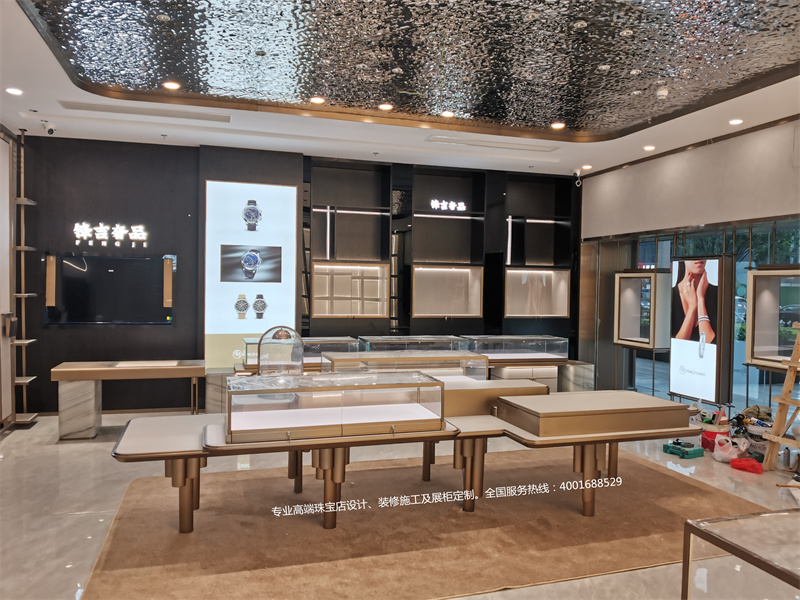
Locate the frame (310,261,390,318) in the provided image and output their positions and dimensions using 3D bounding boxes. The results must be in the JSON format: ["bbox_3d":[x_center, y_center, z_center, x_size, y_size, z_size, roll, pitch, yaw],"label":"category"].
[{"bbox_3d":[-0.738,-0.132,8.676,1.117,0.769,0.430,0,2,-17],"label":"frame"}]

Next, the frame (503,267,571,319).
[{"bbox_3d":[1.976,-0.104,9.053,1.076,0.711,0.456,0,2,-18],"label":"frame"}]

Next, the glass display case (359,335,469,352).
[{"bbox_3d":[0.159,0.584,6.987,1.182,0.271,0.570,0,2,-18],"label":"glass display case"}]

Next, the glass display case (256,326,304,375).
[{"bbox_3d":[-0.965,0.492,4.891,0.377,0.557,0.377,0,2,-17],"label":"glass display case"}]

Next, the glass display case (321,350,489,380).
[{"bbox_3d":[0.043,0.679,5.534,1.431,0.339,0.571,0,2,-18],"label":"glass display case"}]

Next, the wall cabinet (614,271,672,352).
[{"bbox_3d":[3.363,0.135,8.229,0.391,0.994,0.807,0,2,-18],"label":"wall cabinet"}]

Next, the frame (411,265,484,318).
[{"bbox_3d":[0.666,-0.119,9.118,1.128,0.768,0.430,0,2,-17],"label":"frame"}]

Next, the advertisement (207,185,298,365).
[{"bbox_3d":[-1.953,-0.294,7.901,1.164,2.459,0.090,0,2,-17],"label":"advertisement"}]

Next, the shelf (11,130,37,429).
[{"bbox_3d":[-4.120,-0.270,6.531,0.269,3.170,0.408,0,2,-18],"label":"shelf"}]

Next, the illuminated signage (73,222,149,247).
[{"bbox_3d":[-3.414,-0.775,7.125,0.794,0.251,0.060,0,2,-18],"label":"illuminated signage"}]

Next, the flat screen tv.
[{"bbox_3d":[-3.421,-0.109,7.129,1.345,0.799,0.070,0,2,-18],"label":"flat screen tv"}]

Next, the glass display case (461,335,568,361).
[{"bbox_3d":[1.567,0.668,8.206,1.388,0.303,0.560,0,2,-17],"label":"glass display case"}]

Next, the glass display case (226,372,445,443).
[{"bbox_3d":[-0.477,0.757,4.385,1.518,0.338,0.585,0,2,-17],"label":"glass display case"}]

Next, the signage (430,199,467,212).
[{"bbox_3d":[0.727,-1.393,8.867,0.564,0.156,0.050,0,2,-17],"label":"signage"}]

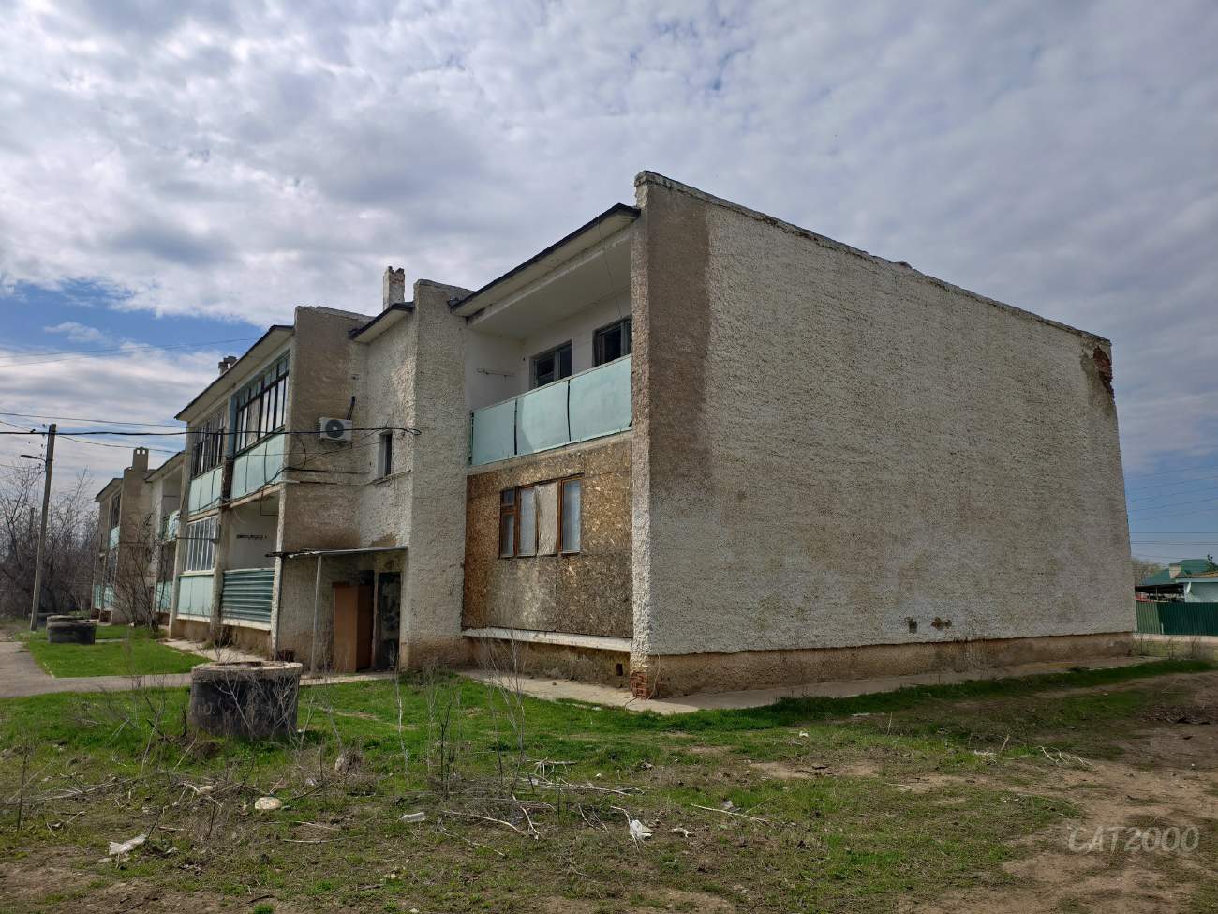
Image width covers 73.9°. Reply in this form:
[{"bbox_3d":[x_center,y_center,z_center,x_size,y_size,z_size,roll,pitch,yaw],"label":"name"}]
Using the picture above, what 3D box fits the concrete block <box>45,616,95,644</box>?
[{"bbox_3d":[-15.256,4.860,23.008,1.200,0.760,1.200,6,-11,-36],"label":"concrete block"}]

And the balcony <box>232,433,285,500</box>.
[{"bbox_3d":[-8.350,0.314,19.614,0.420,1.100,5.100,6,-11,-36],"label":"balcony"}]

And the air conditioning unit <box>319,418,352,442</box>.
[{"bbox_3d":[-5.842,-0.559,17.293,0.660,0.490,0.280,6,-11,-36],"label":"air conditioning unit"}]

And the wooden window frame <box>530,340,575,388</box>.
[{"bbox_3d":[-1.117,-1.526,16.579,0.160,1.350,1.600,6,-11,-36],"label":"wooden window frame"}]

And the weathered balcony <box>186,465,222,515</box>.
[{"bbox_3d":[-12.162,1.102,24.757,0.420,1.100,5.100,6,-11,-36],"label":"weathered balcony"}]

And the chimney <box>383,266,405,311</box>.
[{"bbox_3d":[-5.023,-3.795,18.973,0.400,1.160,0.400,6,-11,-36],"label":"chimney"}]

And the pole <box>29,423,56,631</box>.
[{"bbox_3d":[-19.722,2.398,28.230,0.230,7.173,0.230,6,-11,-36],"label":"pole"}]

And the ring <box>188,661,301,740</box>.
[{"bbox_3d":[-4.154,2.733,9.283,1.170,0.740,1.170,6,-11,-36],"label":"ring"}]

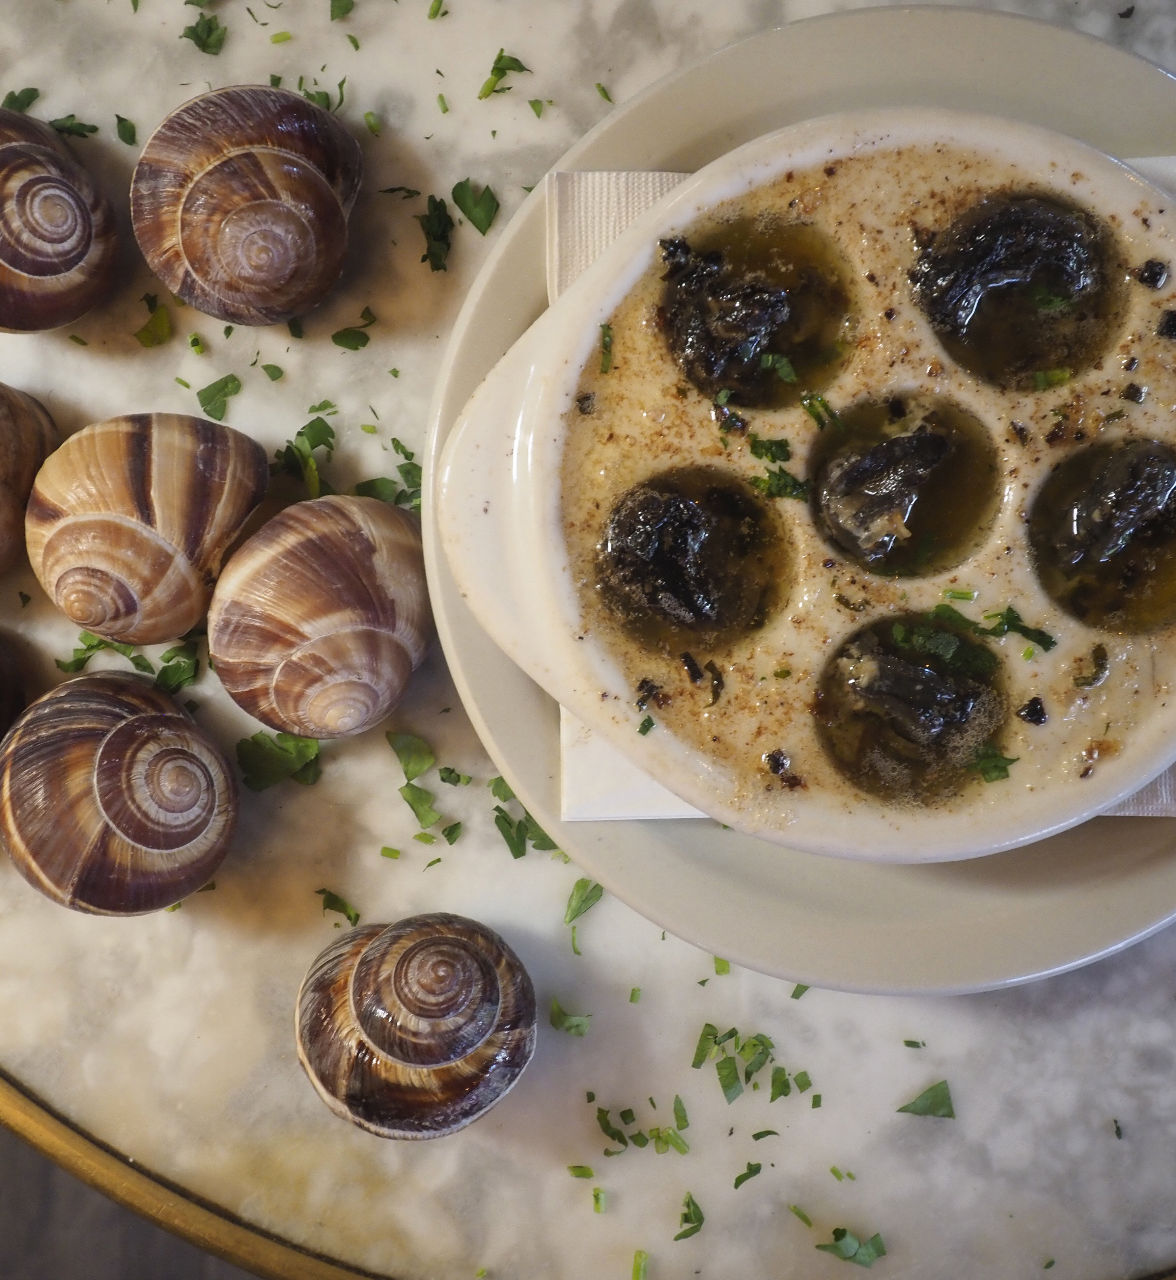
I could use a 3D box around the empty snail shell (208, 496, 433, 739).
[{"bbox_3d":[-0.048,-0.004,0.233,0.040,0.034,0.044,4,91,1],"label":"empty snail shell"}]

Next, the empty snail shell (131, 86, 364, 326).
[{"bbox_3d":[-0.061,-0.078,0.232,0.041,0.035,0.042,0,91,1],"label":"empty snail shell"}]

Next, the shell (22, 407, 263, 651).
[{"bbox_3d":[-0.080,-0.020,0.233,0.045,0.035,0.040,-31,90,1],"label":"shell"}]

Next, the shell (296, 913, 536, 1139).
[{"bbox_3d":[-0.031,0.070,0.234,0.041,0.035,0.042,0,91,1],"label":"shell"}]

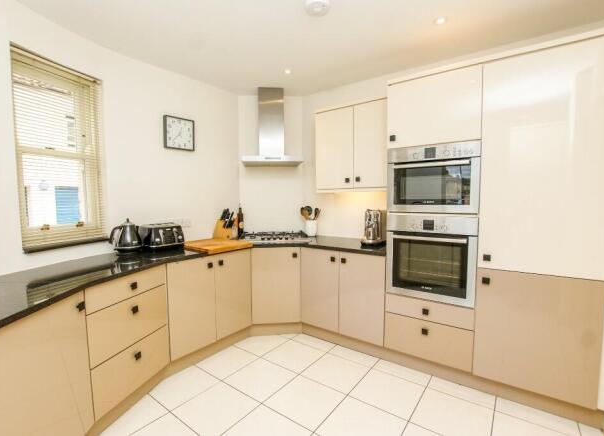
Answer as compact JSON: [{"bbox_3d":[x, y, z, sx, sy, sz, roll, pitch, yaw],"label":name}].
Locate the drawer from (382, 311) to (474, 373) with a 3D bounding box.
[{"bbox_3d":[1.062,0.887,2.234,0.600,0.293,0.540,2,4,34],"label":"drawer"}]

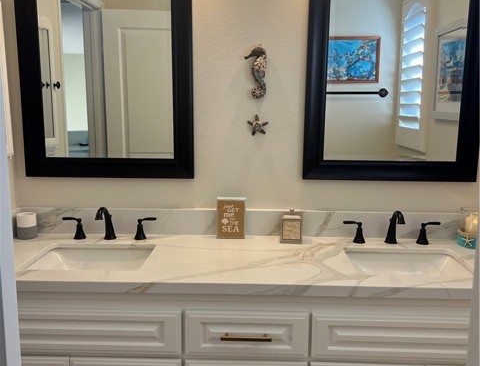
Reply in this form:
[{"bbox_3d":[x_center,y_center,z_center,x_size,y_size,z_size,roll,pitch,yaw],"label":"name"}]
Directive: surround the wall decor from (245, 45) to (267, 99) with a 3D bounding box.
[{"bbox_3d":[0.062,-0.438,1.928,0.088,0.206,0.032,1,10,1],"label":"wall decor"}]

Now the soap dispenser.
[{"bbox_3d":[0.210,0.172,1.968,0.088,0.134,0.083,1,10,1],"label":"soap dispenser"}]

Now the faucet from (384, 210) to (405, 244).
[{"bbox_3d":[0.617,0.182,1.896,0.051,0.145,0.158,1,10,1],"label":"faucet"}]

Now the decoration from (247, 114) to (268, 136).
[{"bbox_3d":[0.074,-0.236,1.967,0.087,0.089,0.022,1,10,1],"label":"decoration"}]

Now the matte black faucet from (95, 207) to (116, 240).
[{"bbox_3d":[-0.535,0.168,1.924,0.051,0.145,0.163,1,10,1],"label":"matte black faucet"}]

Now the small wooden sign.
[{"bbox_3d":[-0.036,0.147,2.002,0.114,0.168,0.042,1,10,1],"label":"small wooden sign"}]

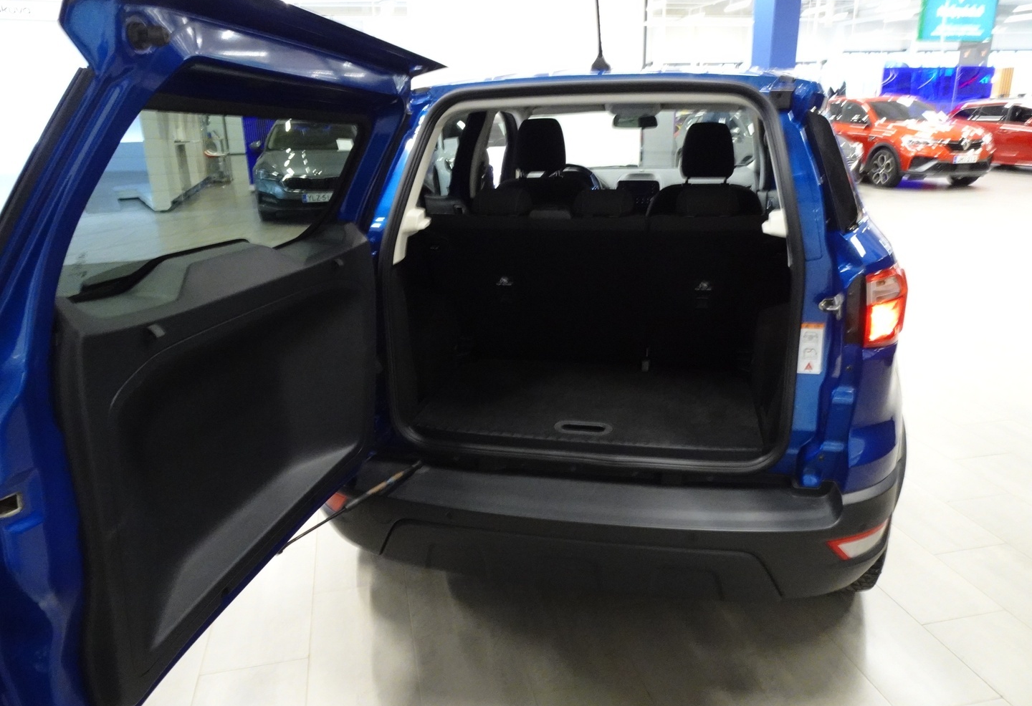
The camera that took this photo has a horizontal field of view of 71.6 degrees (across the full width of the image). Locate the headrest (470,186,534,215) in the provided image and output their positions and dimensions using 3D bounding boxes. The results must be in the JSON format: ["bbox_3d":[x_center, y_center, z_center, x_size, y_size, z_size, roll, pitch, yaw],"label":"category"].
[{"bbox_3d":[-0.043,-0.507,2.472,0.220,0.138,0.121,3,18,12],"label":"headrest"}]

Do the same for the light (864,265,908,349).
[{"bbox_3d":[0.877,-0.108,1.686,0.136,0.194,0.182,3,18,12],"label":"light"}]

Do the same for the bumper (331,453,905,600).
[{"bbox_3d":[0.166,0.414,1.961,1.737,0.278,0.434,3,18,12],"label":"bumper"}]

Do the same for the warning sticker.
[{"bbox_3d":[0.701,-0.012,1.701,0.052,0.126,0.005,3,18,12],"label":"warning sticker"}]

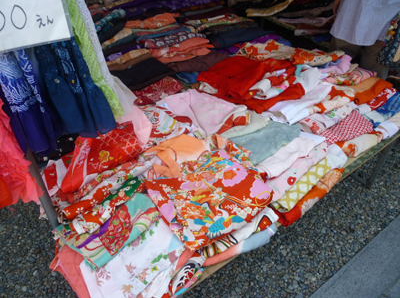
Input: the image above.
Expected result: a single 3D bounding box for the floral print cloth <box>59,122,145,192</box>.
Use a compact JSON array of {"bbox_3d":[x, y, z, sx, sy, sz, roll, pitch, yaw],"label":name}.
[{"bbox_3d":[-0.452,0.009,1.480,0.420,0.080,0.290,-25,48,-30],"label":"floral print cloth"}]

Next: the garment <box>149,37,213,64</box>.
[{"bbox_3d":[-0.110,-0.621,2.129,0.400,0.070,0.220,-25,48,-30],"label":"garment"}]

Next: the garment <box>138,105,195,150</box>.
[{"bbox_3d":[-0.157,-0.115,1.701,0.242,0.080,0.220,-17,45,-21],"label":"garment"}]

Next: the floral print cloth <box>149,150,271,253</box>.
[{"bbox_3d":[0.043,0.176,1.300,0.400,0.090,0.325,-25,48,-30],"label":"floral print cloth"}]

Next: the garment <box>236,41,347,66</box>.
[{"bbox_3d":[0.629,-0.655,2.324,0.712,0.110,0.220,2,42,-1],"label":"garment"}]

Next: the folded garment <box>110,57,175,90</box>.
[{"bbox_3d":[-0.336,-0.439,1.946,0.330,0.060,0.270,-25,48,-30],"label":"folded garment"}]

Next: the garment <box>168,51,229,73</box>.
[{"bbox_3d":[-0.007,-0.538,2.125,0.420,0.060,0.200,-25,48,-30],"label":"garment"}]

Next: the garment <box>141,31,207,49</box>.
[{"bbox_3d":[-0.179,-0.701,2.129,0.390,0.055,0.190,-25,48,-30],"label":"garment"}]

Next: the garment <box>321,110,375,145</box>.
[{"bbox_3d":[0.755,-0.106,1.735,0.360,0.055,0.170,-25,48,-30],"label":"garment"}]

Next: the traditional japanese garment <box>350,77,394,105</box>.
[{"bbox_3d":[0.973,-0.350,2.006,0.370,0.065,0.180,-25,48,-30],"label":"traditional japanese garment"}]

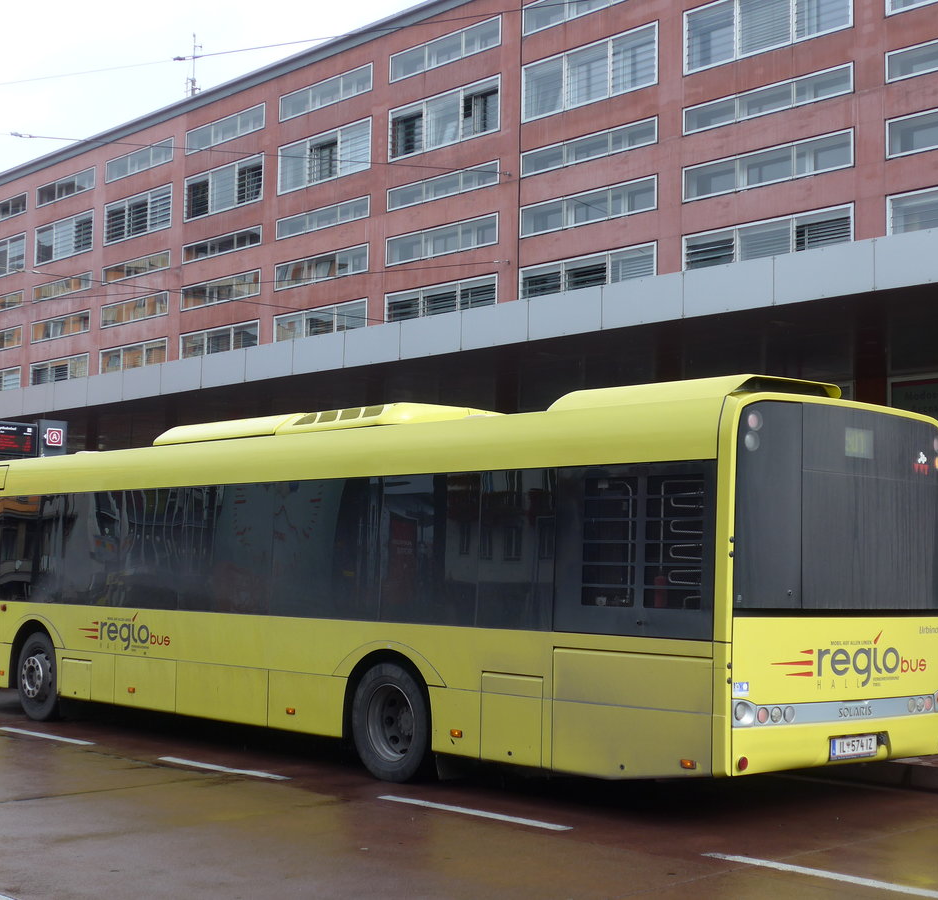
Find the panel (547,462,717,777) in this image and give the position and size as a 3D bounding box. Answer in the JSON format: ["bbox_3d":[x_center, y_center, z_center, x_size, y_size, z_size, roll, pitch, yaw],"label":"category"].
[{"bbox_3d":[1.095,1.145,10.634,0.060,2.100,1.440,5,-6,-42],"label":"panel"}]

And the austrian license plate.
[{"bbox_3d":[2.600,2.009,10.764,0.530,0.130,0.020,5,-6,-42],"label":"austrian license plate"}]

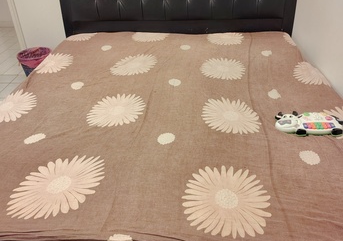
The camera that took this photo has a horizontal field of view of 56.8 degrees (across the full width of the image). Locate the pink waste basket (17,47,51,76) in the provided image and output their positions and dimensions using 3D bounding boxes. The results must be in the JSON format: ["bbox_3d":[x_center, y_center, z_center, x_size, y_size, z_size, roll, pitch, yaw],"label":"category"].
[{"bbox_3d":[-1.234,-0.444,2.960,0.310,0.370,0.310,1,34,3],"label":"pink waste basket"}]

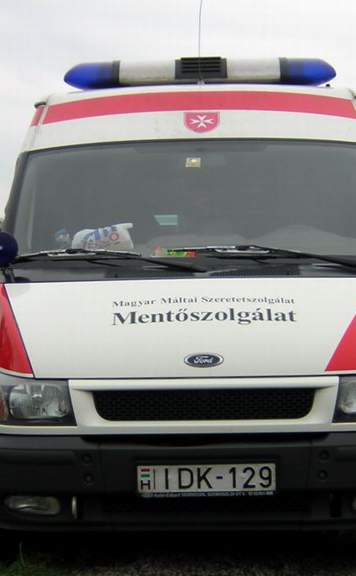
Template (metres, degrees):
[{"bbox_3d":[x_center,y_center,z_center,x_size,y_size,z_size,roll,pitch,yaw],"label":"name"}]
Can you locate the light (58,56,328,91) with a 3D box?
[{"bbox_3d":[0.117,-1.117,6.700,1.400,0.160,0.300,-1,1,1],"label":"light"}]

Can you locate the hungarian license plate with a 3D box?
[{"bbox_3d":[0.107,0.719,4.830,0.525,0.120,0.020,-1,1,1],"label":"hungarian license plate"}]

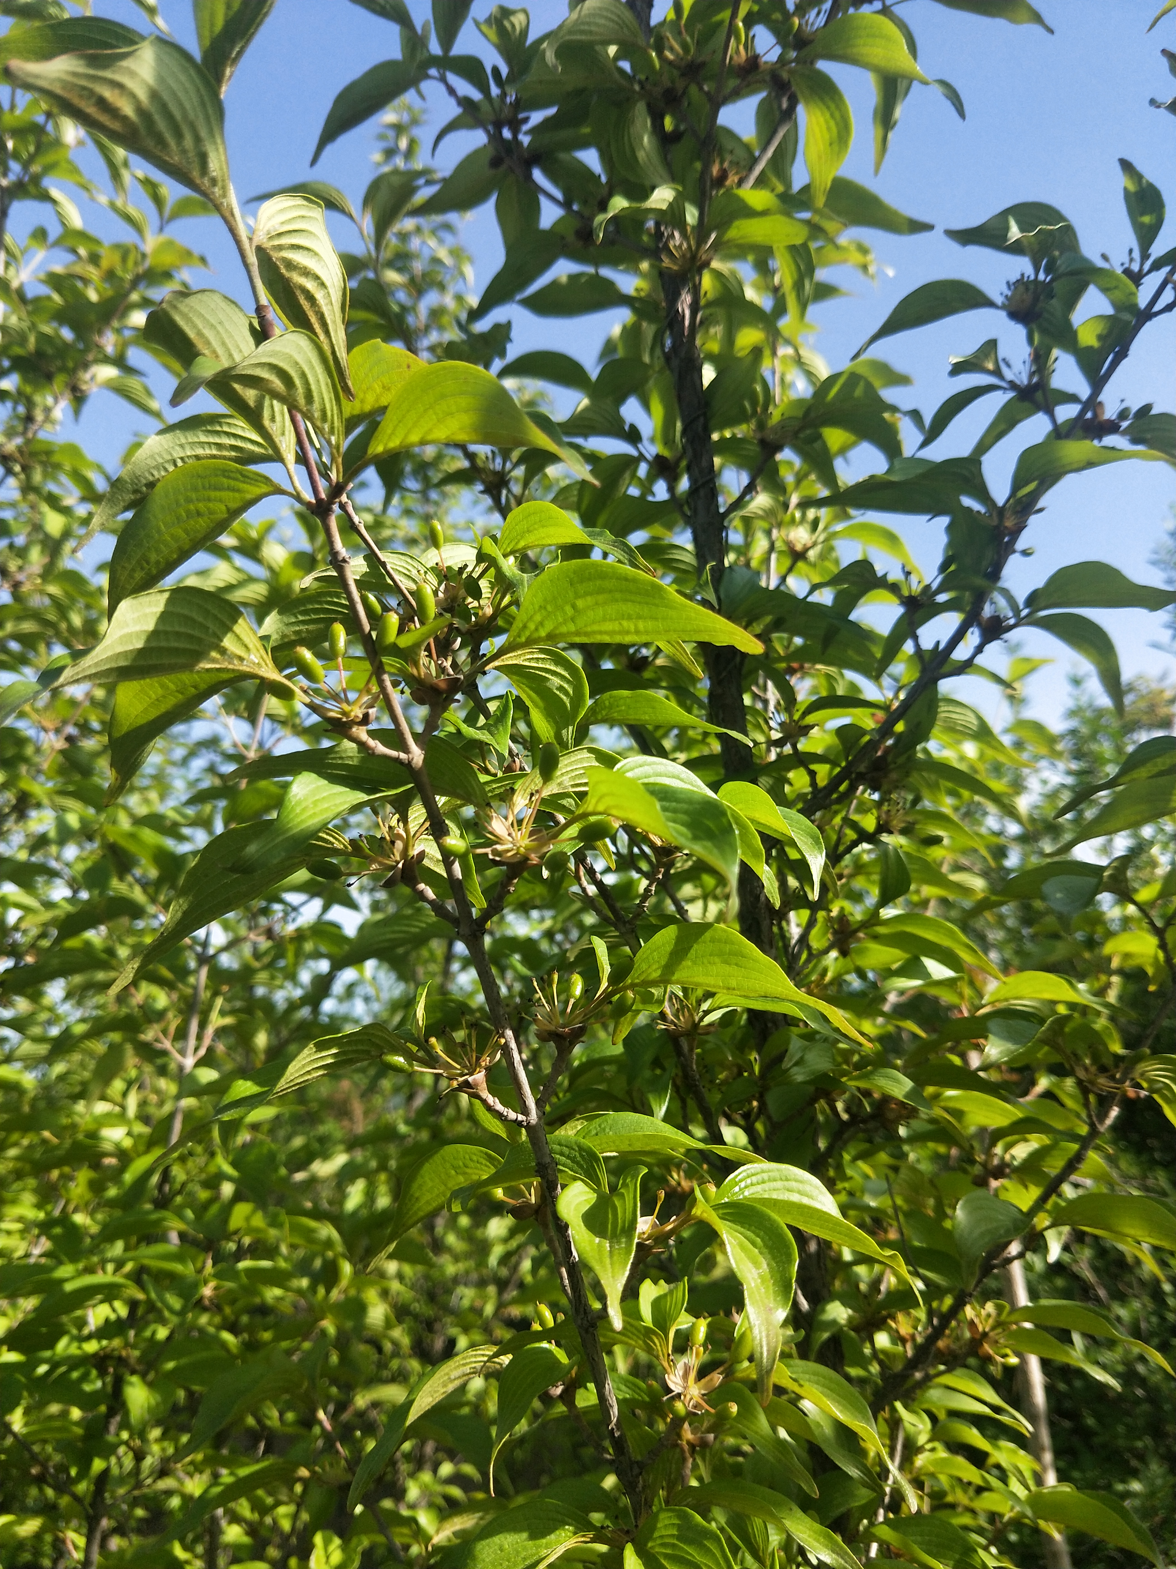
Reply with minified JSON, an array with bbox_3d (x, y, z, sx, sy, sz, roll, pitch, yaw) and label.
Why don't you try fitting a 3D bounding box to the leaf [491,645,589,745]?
[{"bbox_3d":[-0.018,-0.035,0.445,0.046,0.025,0.032,48,-19,-21],"label":"leaf"}]

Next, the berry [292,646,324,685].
[{"bbox_3d":[-0.096,-0.041,0.390,0.007,0.015,0.007,-37,7,0],"label":"berry"}]

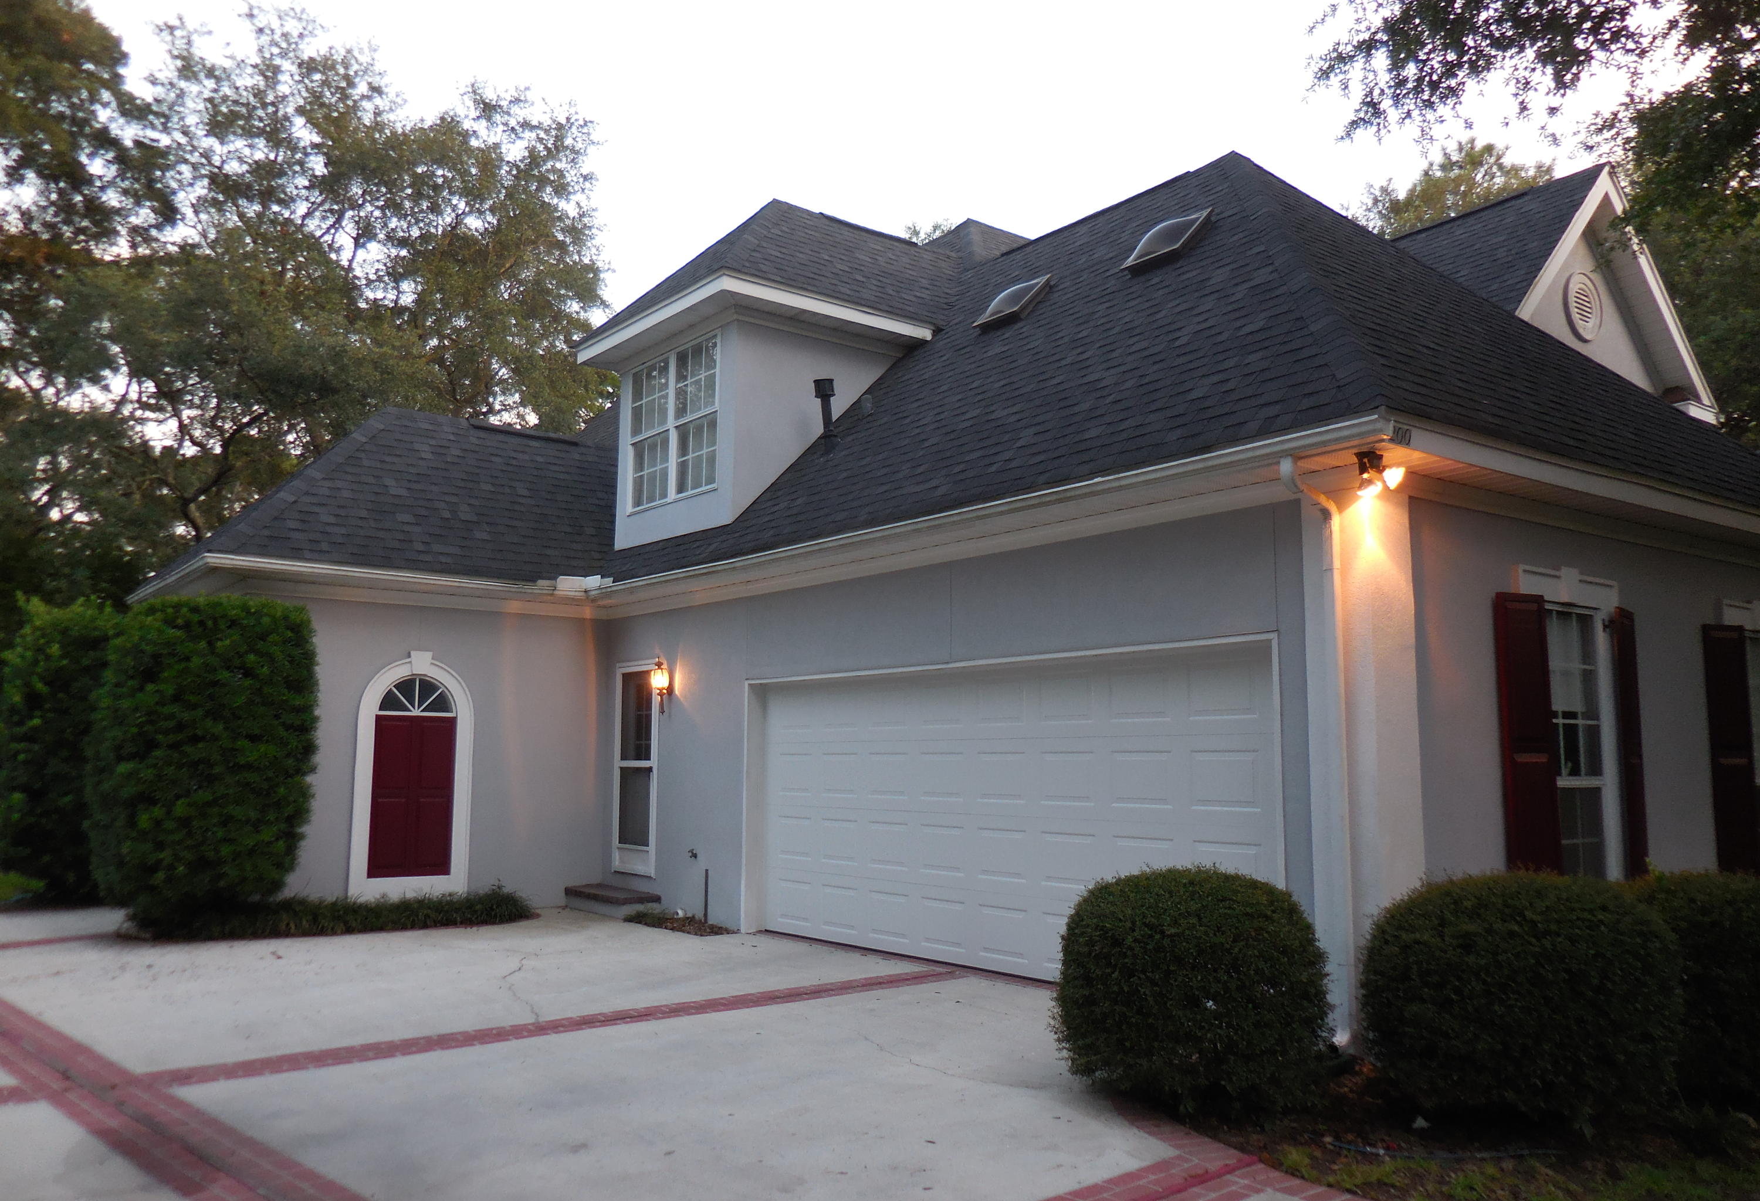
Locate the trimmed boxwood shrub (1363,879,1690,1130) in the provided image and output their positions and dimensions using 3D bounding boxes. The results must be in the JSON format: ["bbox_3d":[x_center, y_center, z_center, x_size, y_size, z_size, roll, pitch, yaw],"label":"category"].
[{"bbox_3d":[2.694,1.652,5.386,1.243,0.956,1.151,6,-9,-38],"label":"trimmed boxwood shrub"}]

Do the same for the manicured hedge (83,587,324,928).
[{"bbox_3d":[-5.710,1.388,10.749,1.657,2.832,1.381,6,-9,-38],"label":"manicured hedge"}]

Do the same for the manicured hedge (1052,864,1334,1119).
[{"bbox_3d":[1.358,1.672,5.596,1.165,0.971,1.165,0,-7,0],"label":"manicured hedge"}]

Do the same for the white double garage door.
[{"bbox_3d":[0.647,1.532,9.078,0.070,2.140,5.220,6,-9,-38],"label":"white double garage door"}]

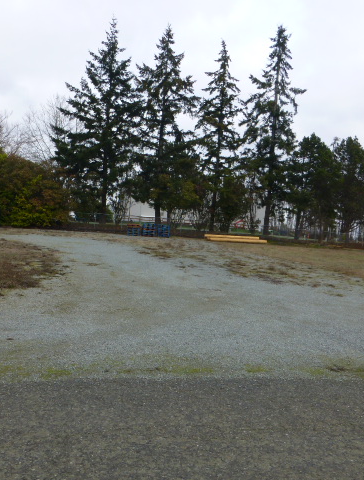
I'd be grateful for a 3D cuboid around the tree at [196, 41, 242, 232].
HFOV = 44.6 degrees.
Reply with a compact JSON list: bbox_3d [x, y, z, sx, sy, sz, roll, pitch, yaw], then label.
[{"bbox_3d":[4.770,-13.110,56.440,5.470,24.090,5.310,3,3,4],"label":"tree"}]

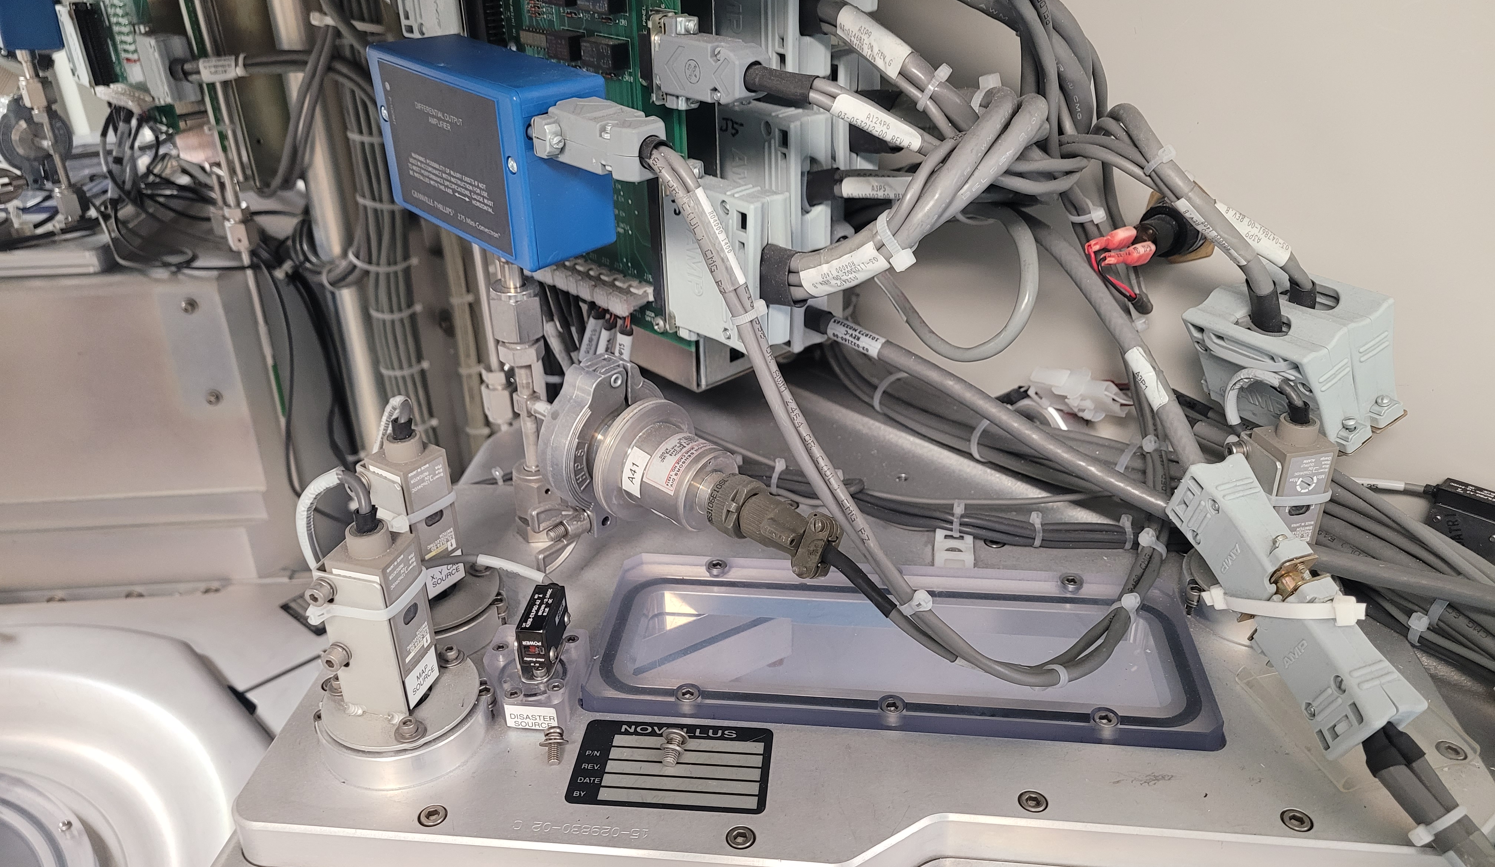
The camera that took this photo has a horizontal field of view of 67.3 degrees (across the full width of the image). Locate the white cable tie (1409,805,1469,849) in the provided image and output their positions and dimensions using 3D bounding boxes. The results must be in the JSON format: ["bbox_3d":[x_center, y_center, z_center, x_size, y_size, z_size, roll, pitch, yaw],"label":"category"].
[{"bbox_3d":[0.223,0.127,0.362,0.022,0.014,0.006,-37,52,16],"label":"white cable tie"}]

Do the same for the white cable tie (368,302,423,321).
[{"bbox_3d":[-0.222,-0.079,0.705,0.034,0.005,0.028,-4,30,-3],"label":"white cable tie"}]

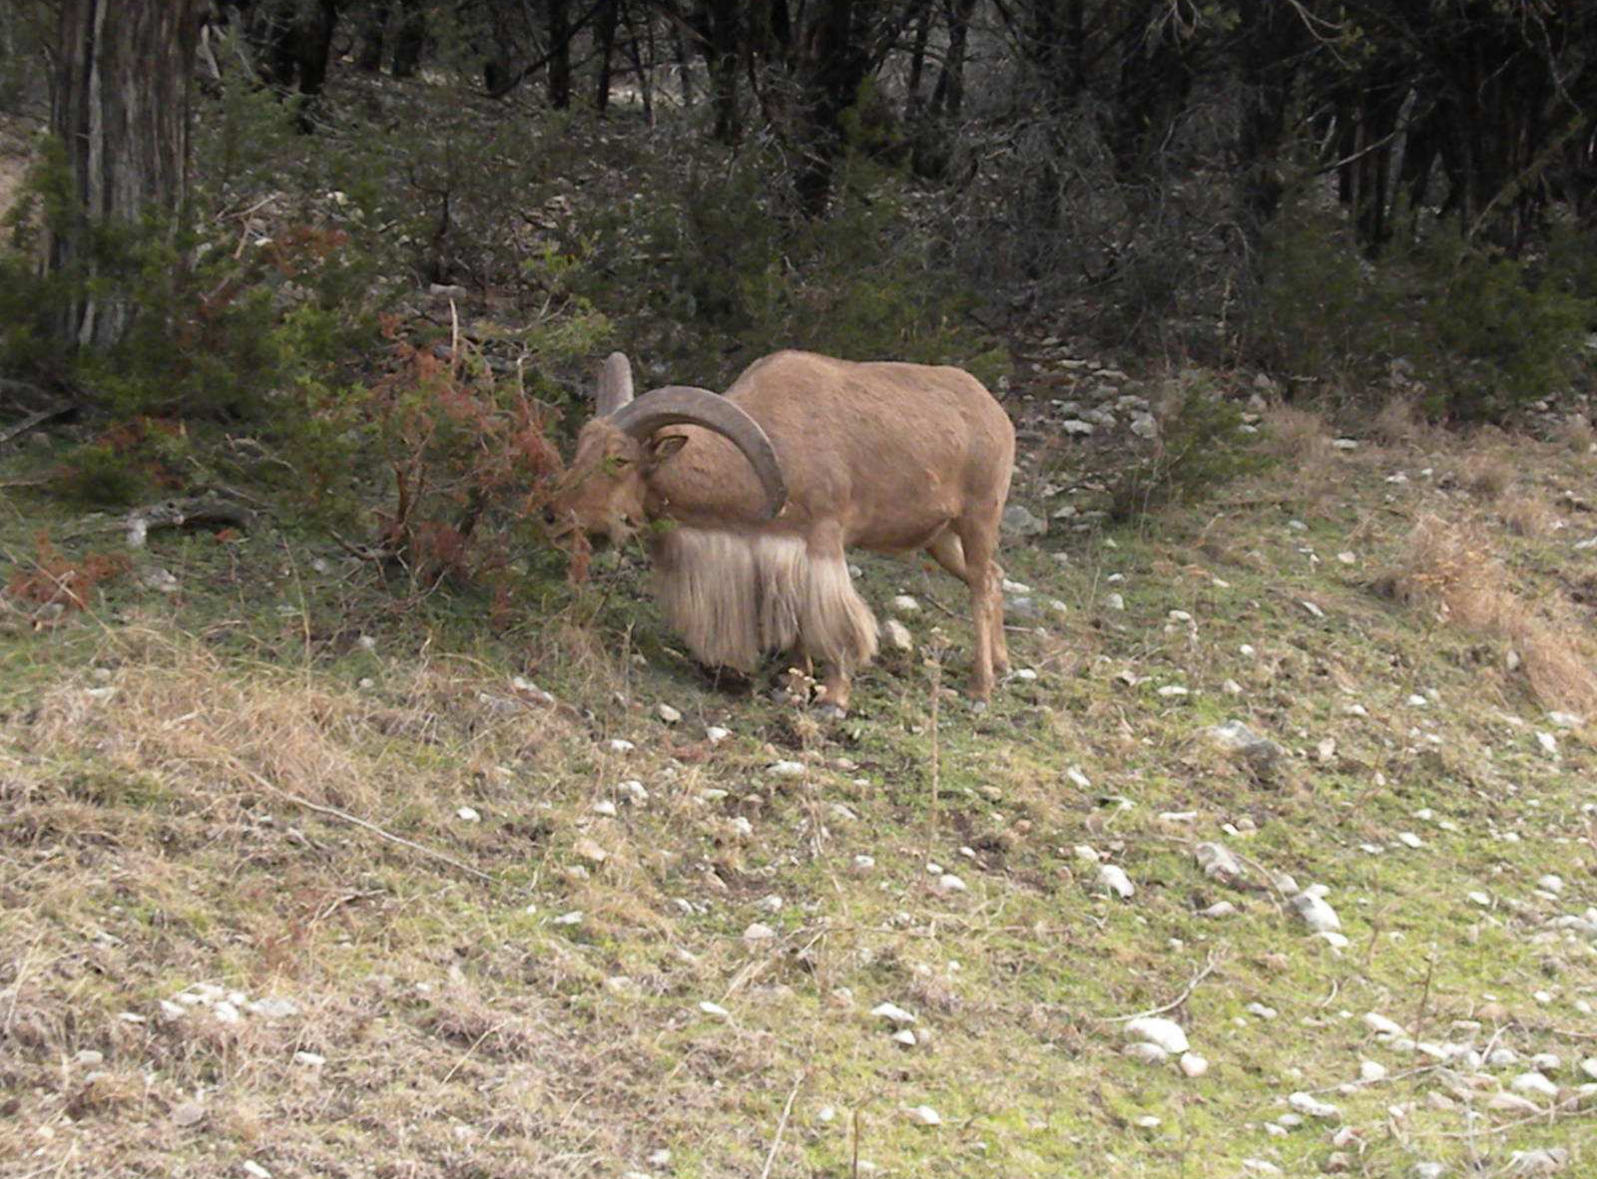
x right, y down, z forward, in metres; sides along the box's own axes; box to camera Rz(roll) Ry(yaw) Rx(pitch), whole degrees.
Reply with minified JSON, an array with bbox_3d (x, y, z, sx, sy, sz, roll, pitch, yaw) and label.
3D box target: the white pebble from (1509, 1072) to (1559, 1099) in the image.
[{"bbox_3d":[1.489,1.003,6.720,0.097,0.045,0.065,0,5,0],"label":"white pebble"}]

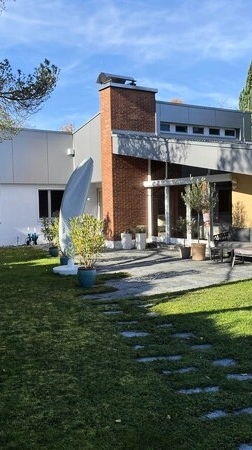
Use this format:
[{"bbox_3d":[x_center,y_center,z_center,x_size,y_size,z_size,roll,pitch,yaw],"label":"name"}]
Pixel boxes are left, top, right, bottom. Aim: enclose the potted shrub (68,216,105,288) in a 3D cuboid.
[{"bbox_3d":[-0.752,0.491,8.620,0.686,1.390,0.665,-1,3,0],"label":"potted shrub"}]

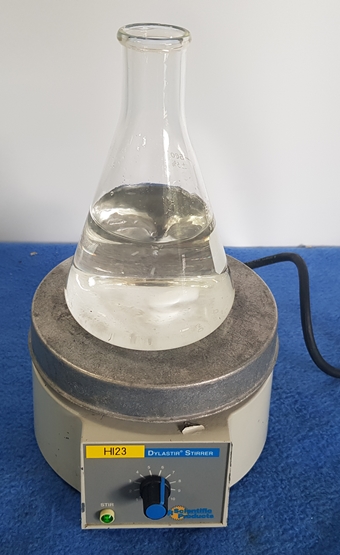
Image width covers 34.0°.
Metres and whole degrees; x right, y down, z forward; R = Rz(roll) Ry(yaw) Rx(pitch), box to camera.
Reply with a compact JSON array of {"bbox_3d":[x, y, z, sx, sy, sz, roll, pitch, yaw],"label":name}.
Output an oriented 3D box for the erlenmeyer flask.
[{"bbox_3d":[-0.010,-0.054,0.323,0.108,0.170,0.108,2,35,0],"label":"erlenmeyer flask"}]

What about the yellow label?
[{"bbox_3d":[-0.032,0.102,0.324,0.034,0.009,0.001,1,24,-3],"label":"yellow label"}]

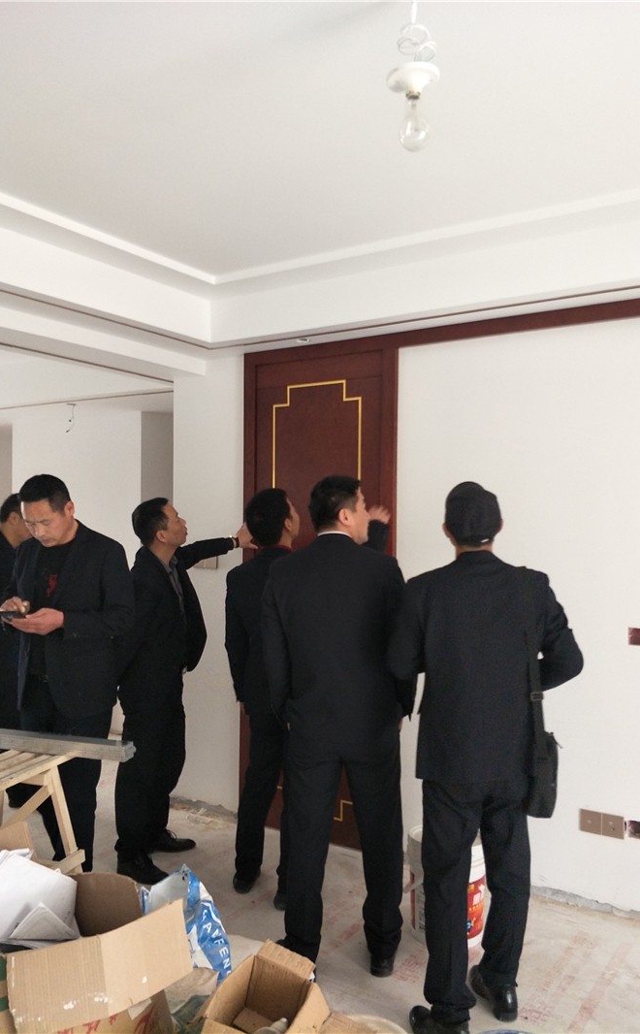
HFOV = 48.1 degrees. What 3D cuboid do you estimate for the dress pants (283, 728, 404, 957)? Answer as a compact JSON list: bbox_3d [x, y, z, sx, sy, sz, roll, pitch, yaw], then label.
[{"bbox_3d":[0.085,1.115,2.600,0.430,0.860,0.310,0,1,9],"label":"dress pants"}]

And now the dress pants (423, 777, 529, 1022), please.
[{"bbox_3d":[0.490,1.090,2.250,0.360,0.890,0.300,1,-1,-5],"label":"dress pants"}]

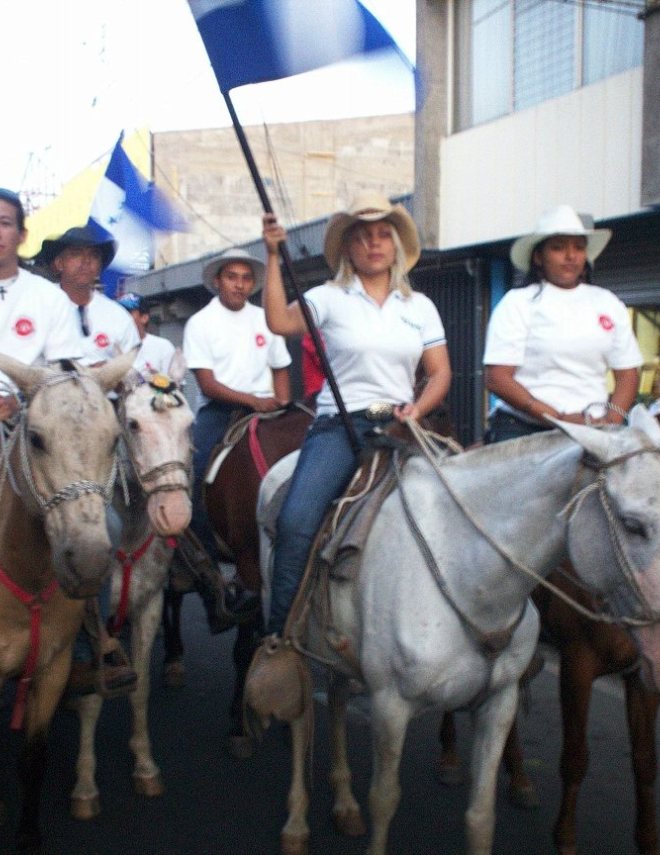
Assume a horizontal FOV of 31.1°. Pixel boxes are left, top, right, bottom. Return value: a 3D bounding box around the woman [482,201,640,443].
[{"bbox_3d":[0.815,0.014,4.050,0.700,1.540,0.620,0,2,-15],"label":"woman"}]

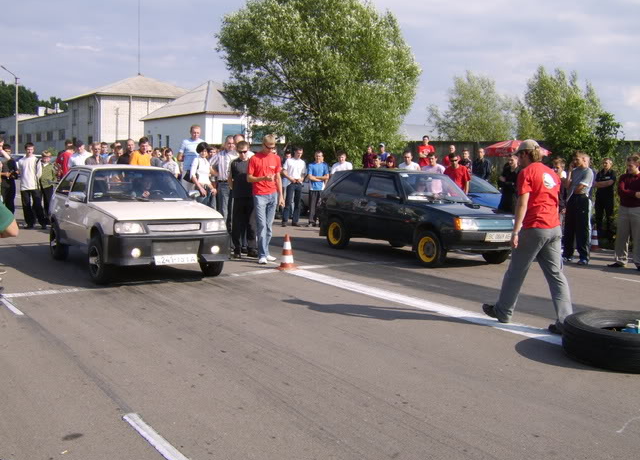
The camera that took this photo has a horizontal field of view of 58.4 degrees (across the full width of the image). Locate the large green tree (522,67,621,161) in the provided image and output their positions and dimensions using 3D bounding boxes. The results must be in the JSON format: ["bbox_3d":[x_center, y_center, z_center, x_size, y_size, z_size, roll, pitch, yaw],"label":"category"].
[{"bbox_3d":[11.289,-4.258,26.324,4.500,6.350,4.300,1,6,0],"label":"large green tree"}]

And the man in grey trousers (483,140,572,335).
[{"bbox_3d":[1.894,0.044,5.138,0.640,1.700,0.500,6,8,40],"label":"man in grey trousers"}]

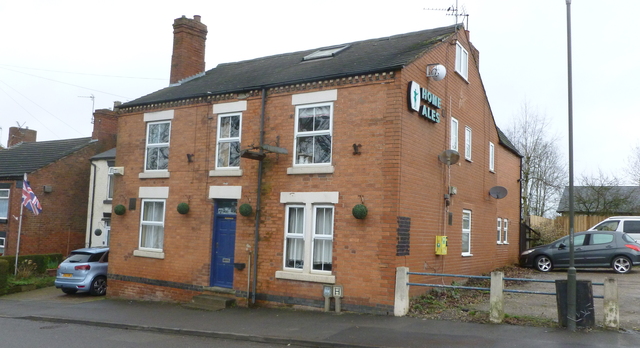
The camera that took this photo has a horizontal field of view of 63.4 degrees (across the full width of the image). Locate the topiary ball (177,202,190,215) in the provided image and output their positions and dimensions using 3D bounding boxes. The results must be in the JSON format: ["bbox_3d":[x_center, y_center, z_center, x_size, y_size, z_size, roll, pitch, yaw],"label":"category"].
[{"bbox_3d":[-3.790,0.973,14.394,0.335,0.335,0.335,2,-6,0],"label":"topiary ball"}]

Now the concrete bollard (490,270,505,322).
[{"bbox_3d":[3.531,2.438,10.282,0.210,0.977,0.210,-1,-6,32],"label":"concrete bollard"}]

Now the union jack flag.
[{"bbox_3d":[-11.329,0.926,20.400,0.730,1.400,0.300,5,-6,-29],"label":"union jack flag"}]

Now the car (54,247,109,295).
[{"bbox_3d":[-7.880,3.720,20.050,1.830,1.600,4.400,-1,-6,26],"label":"car"}]

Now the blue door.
[{"bbox_3d":[-2.598,1.907,13.906,0.820,2.320,0.100,-1,-6,30],"label":"blue door"}]

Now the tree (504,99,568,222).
[{"bbox_3d":[12.762,0.190,30.754,3.500,8.740,3.500,-1,-6,30],"label":"tree"}]

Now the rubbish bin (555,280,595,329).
[{"bbox_3d":[4.595,2.348,9.337,0.550,0.780,0.400,-1,-6,30],"label":"rubbish bin"}]

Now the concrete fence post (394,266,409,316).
[{"bbox_3d":[1.808,2.568,11.336,0.215,1.049,0.215,-1,-6,32],"label":"concrete fence post"}]

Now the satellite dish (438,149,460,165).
[{"bbox_3d":[3.394,-0.458,13.538,0.550,0.430,0.350,0,-6,14],"label":"satellite dish"}]

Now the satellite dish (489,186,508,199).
[{"bbox_3d":[6.365,0.666,18.441,0.641,0.476,0.250,0,-5,19],"label":"satellite dish"}]

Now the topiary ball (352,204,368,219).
[{"bbox_3d":[0.902,0.844,11.534,0.335,0.335,0.335,2,-6,0],"label":"topiary ball"}]

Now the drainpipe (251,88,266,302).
[{"bbox_3d":[-1.559,0.510,13.245,0.100,5.430,0.120,-1,-6,30],"label":"drainpipe"}]

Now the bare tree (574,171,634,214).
[{"bbox_3d":[16.478,2.020,29.977,3.500,4.471,3.200,-1,-6,29],"label":"bare tree"}]

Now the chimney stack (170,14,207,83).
[{"bbox_3d":[-4.861,-4.511,19.315,0.661,2.685,1.239,-1,-6,32],"label":"chimney stack"}]

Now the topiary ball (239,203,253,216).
[{"bbox_3d":[-1.921,0.946,13.458,0.333,0.333,0.333,2,-5,0],"label":"topiary ball"}]

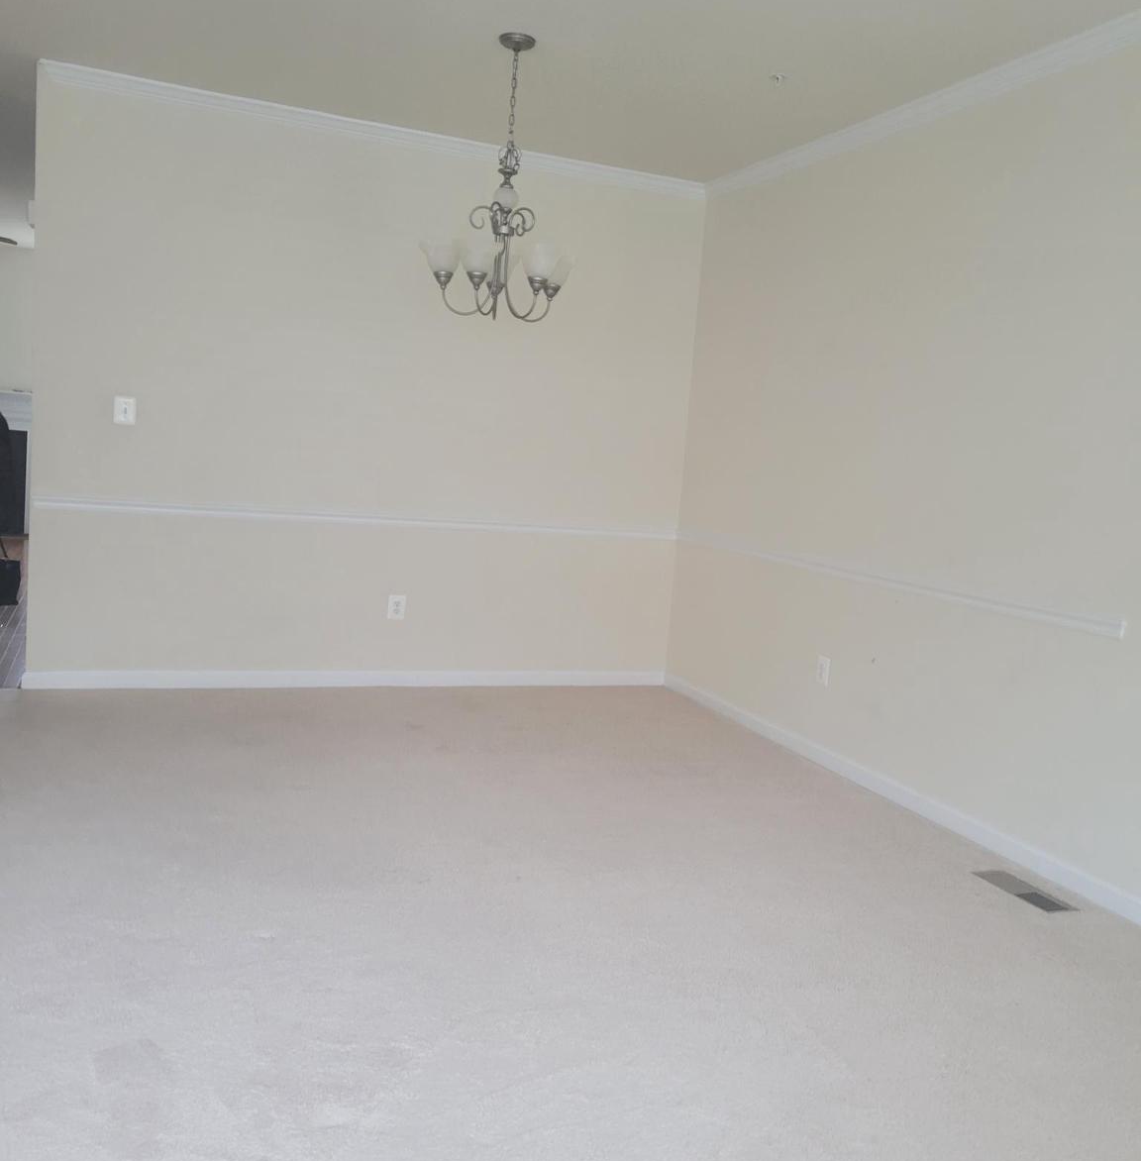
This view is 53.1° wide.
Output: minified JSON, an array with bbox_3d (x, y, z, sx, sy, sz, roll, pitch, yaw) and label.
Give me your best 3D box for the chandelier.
[{"bbox_3d":[-0.224,-1.431,4.088,0.547,0.961,0.547,5,6,-1],"label":"chandelier"}]

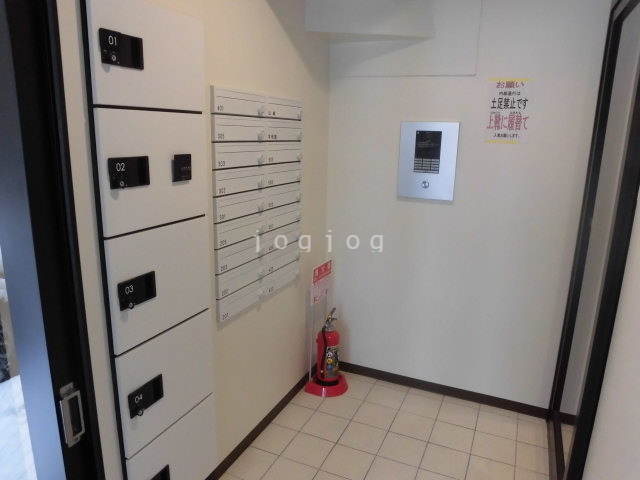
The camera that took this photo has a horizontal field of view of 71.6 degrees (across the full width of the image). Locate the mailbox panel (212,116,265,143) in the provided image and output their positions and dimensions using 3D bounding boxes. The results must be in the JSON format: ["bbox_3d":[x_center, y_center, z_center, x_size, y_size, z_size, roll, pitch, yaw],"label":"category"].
[{"bbox_3d":[-0.321,-0.447,1.789,0.025,0.100,0.352,7,14,24],"label":"mailbox panel"}]

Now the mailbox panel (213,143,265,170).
[{"bbox_3d":[-0.315,-0.343,1.796,0.020,0.097,0.360,7,14,24],"label":"mailbox panel"}]

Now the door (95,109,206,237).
[{"bbox_3d":[-0.500,-0.222,1.404,0.023,0.357,0.442,7,14,24],"label":"door"}]

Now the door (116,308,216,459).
[{"bbox_3d":[-0.522,0.488,1.580,0.030,0.362,0.440,7,14,24],"label":"door"}]

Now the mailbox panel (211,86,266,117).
[{"bbox_3d":[-0.311,-0.541,1.750,0.020,0.093,0.360,7,14,24],"label":"mailbox panel"}]

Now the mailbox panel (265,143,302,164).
[{"bbox_3d":[-0.173,-0.419,2.126,0.025,0.100,0.352,7,14,24],"label":"mailbox panel"}]

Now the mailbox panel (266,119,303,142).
[{"bbox_3d":[-0.171,-0.519,2.103,0.025,0.100,0.352,7,14,24],"label":"mailbox panel"}]

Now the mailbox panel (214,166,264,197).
[{"bbox_3d":[-0.324,-0.249,1.833,0.025,0.100,0.352,7,14,24],"label":"mailbox panel"}]

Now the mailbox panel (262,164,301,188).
[{"bbox_3d":[-0.167,-0.316,2.138,0.020,0.097,0.360,7,14,24],"label":"mailbox panel"}]

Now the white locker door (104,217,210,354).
[{"bbox_3d":[-0.506,0.133,1.483,0.023,0.355,0.442,7,14,24],"label":"white locker door"}]

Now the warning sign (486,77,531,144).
[{"bbox_3d":[0.910,-0.621,2.138,0.199,0.301,0.005,7,14,24],"label":"warning sign"}]

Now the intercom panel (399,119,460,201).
[{"bbox_3d":[0.563,-0.412,2.337,0.300,0.401,0.020,7,14,24],"label":"intercom panel"}]

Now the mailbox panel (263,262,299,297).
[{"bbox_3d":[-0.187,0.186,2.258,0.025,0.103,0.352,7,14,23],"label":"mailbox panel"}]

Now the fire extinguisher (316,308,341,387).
[{"bbox_3d":[0.054,0.626,2.645,0.150,0.470,0.145,1,13,0],"label":"fire extinguisher"}]

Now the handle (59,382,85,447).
[{"bbox_3d":[-0.698,0.492,1.247,0.030,0.180,0.055,7,14,24],"label":"handle"}]

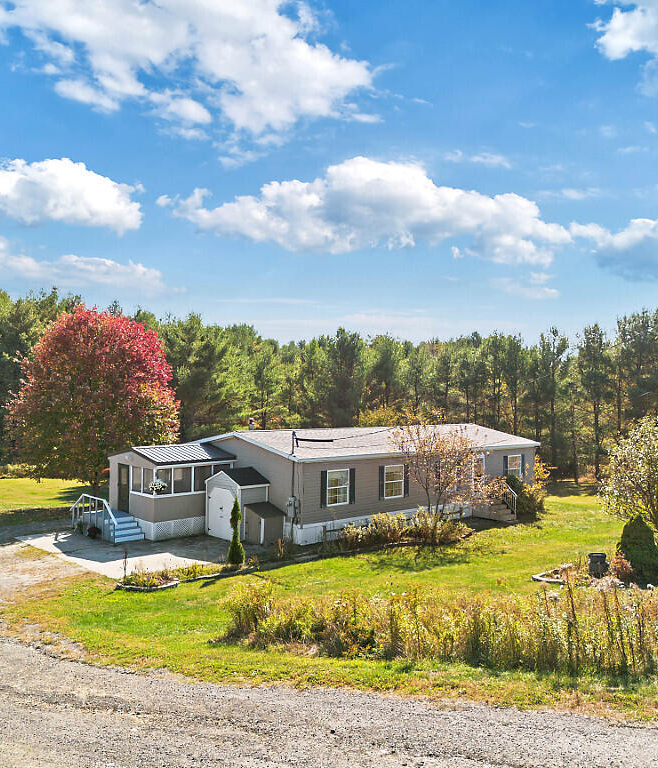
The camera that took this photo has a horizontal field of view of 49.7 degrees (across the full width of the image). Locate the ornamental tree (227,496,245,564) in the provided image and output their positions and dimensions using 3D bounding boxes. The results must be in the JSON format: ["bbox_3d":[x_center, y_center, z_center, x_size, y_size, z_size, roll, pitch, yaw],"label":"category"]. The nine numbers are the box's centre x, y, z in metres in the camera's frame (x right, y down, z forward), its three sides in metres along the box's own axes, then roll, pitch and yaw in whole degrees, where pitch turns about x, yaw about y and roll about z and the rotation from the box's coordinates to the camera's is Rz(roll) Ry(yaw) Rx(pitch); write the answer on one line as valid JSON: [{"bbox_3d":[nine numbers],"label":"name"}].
[{"bbox_3d":[-3.010,4.799,23.129,0.580,2.200,0.570,0,-1,0],"label":"ornamental tree"}]

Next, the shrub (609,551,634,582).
[{"bbox_3d":[8.651,5.394,21.012,0.680,0.900,0.650,0,-1,0],"label":"shrub"}]

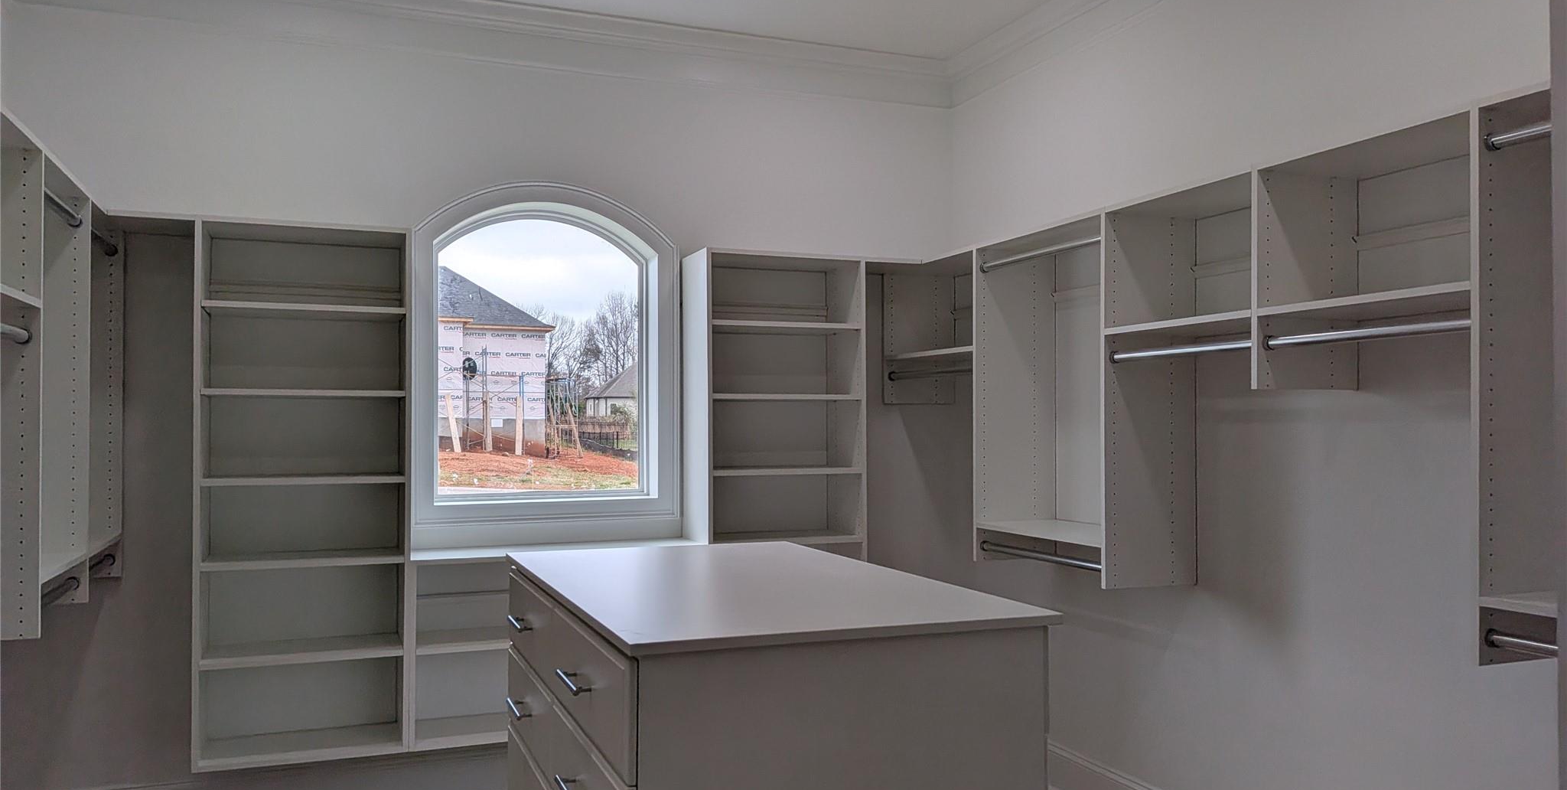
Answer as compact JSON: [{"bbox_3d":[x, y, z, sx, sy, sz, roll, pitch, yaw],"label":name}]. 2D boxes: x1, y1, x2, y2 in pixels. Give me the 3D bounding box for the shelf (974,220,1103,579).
[{"bbox_3d":[1.036,0.021,3.845,0.355,1.206,0.784,1,-1,-21],"label":"shelf"}]

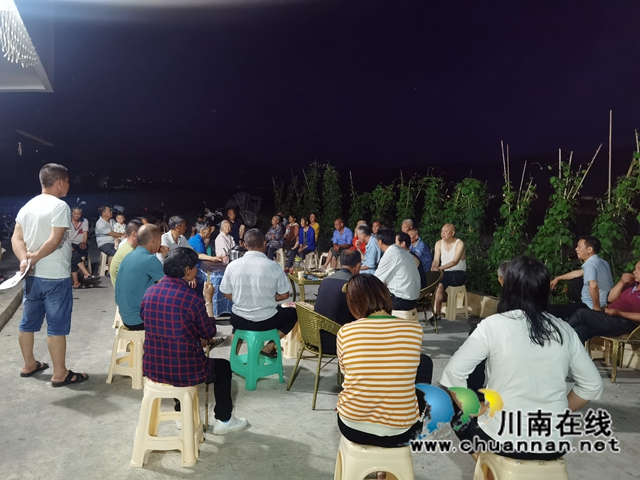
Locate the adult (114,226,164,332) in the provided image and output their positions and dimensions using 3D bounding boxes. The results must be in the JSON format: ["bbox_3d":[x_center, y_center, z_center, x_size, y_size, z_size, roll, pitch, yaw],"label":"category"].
[{"bbox_3d":[-1.305,0.503,4.196,0.520,1.270,0.820,5,5,38],"label":"adult"}]

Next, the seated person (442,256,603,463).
[{"bbox_3d":[0.970,0.729,2.600,0.660,1.310,0.880,3,4,5],"label":"seated person"}]

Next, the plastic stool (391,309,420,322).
[{"bbox_3d":[0.816,0.908,5.134,0.340,0.445,0.340,4,4,20],"label":"plastic stool"}]

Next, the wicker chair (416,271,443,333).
[{"bbox_3d":[1.180,0.719,6.040,0.580,0.730,0.600,1,4,-5],"label":"wicker chair"}]

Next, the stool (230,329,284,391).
[{"bbox_3d":[-0.530,0.986,4.240,0.350,0.450,0.350,5,5,37],"label":"stool"}]

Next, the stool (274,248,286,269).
[{"bbox_3d":[-0.986,0.404,11.358,0.340,0.445,0.340,3,4,15],"label":"stool"}]

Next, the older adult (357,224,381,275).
[{"bbox_3d":[0.549,0.408,6.742,0.800,1.220,0.500,1,4,-7],"label":"older adult"}]

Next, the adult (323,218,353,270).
[{"bbox_3d":[0.357,0.071,11.582,0.560,1.180,0.800,5,5,33],"label":"adult"}]

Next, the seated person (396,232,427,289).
[{"bbox_3d":[0.967,0.495,5.995,0.800,1.170,0.500,2,4,5],"label":"seated person"}]

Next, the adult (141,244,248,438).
[{"bbox_3d":[-0.765,0.627,3.023,0.540,1.180,0.760,5,5,35],"label":"adult"}]

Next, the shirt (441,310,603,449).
[{"bbox_3d":[0.829,0.572,2.173,0.650,0.570,0.360,2,4,-8],"label":"shirt"}]

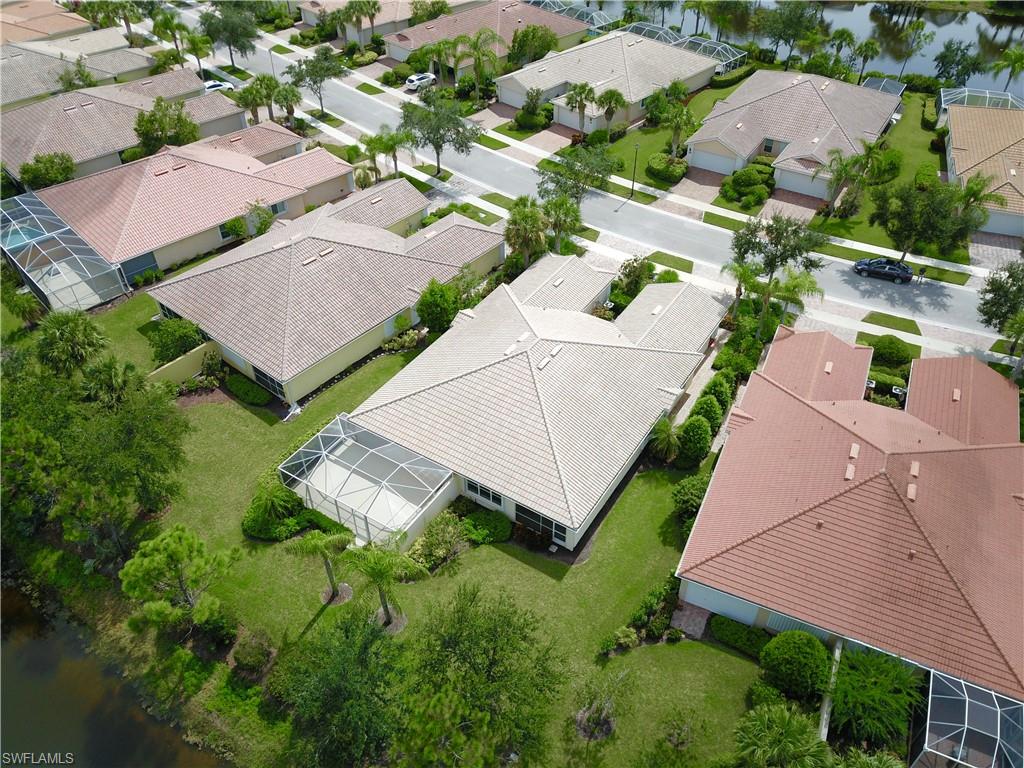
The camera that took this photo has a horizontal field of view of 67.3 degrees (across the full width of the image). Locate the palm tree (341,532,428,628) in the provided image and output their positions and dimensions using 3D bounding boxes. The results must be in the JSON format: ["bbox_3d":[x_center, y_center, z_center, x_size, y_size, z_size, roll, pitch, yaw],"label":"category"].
[{"bbox_3d":[-6.608,10.868,40.772,4.345,6.306,4.345,0,41,0],"label":"palm tree"}]

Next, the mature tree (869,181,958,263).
[{"bbox_3d":[34.529,-13.817,66.794,6.890,7.240,6.890,22,46,22],"label":"mature tree"}]

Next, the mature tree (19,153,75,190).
[{"bbox_3d":[-48.227,-21.258,80.066,5.037,5.442,5.037,-2,41,0],"label":"mature tree"}]

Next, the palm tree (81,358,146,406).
[{"bbox_3d":[-27.771,-0.172,53.636,3.770,3.060,3.770,-24,47,-26],"label":"palm tree"}]

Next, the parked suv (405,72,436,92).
[{"bbox_3d":[-11.981,-40.402,102.438,1.870,1.660,4.650,28,49,29],"label":"parked suv"}]

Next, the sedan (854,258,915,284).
[{"bbox_3d":[33.087,-10.150,68.041,4.780,1.460,1.840,18,45,20],"label":"sedan"}]

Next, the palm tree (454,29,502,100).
[{"bbox_3d":[-4.256,-40.328,97.889,5.749,8.926,5.749,-2,41,0],"label":"palm tree"}]

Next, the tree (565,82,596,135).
[{"bbox_3d":[7.925,-31.836,89.771,3.681,6.360,3.681,-2,41,0],"label":"tree"}]

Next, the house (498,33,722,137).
[{"bbox_3d":[12.517,-40.979,99.431,17.450,6.322,25.227,33,51,32],"label":"house"}]

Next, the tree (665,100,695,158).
[{"bbox_3d":[18.404,-28.027,85.073,3.424,6.404,3.424,-2,41,0],"label":"tree"}]

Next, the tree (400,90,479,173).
[{"bbox_3d":[-7.632,-26.408,82.250,8.654,8.713,8.654,-2,41,0],"label":"tree"}]

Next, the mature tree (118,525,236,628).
[{"bbox_3d":[-17.093,11.245,40.800,5.759,8.021,5.759,-2,41,0],"label":"mature tree"}]

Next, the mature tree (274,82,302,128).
[{"bbox_3d":[-26.391,-32.872,91.249,3.426,5.276,3.426,0,41,0],"label":"mature tree"}]

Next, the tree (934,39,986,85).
[{"bbox_3d":[57.943,-41.392,99.846,5.951,6.055,5.951,0,41,0],"label":"tree"}]

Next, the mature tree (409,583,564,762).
[{"bbox_3d":[-1.108,13.844,34.683,6.815,9.857,6.815,0,41,0],"label":"mature tree"}]

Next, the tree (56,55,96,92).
[{"bbox_3d":[-57.000,-40.609,100.926,4.686,4.304,4.686,0,41,0],"label":"tree"}]

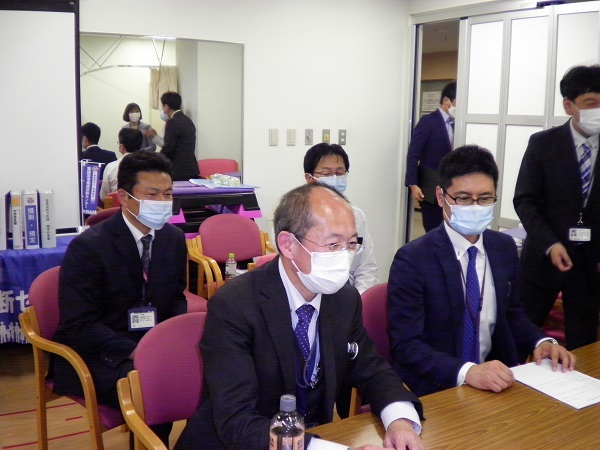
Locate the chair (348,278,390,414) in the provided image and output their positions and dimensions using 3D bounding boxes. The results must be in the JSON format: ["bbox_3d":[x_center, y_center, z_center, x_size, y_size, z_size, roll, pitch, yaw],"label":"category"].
[{"bbox_3d":[0.530,0.642,2.242,0.545,0.820,0.560,-5,12,-30],"label":"chair"}]

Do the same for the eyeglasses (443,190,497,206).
[{"bbox_3d":[0.521,-0.084,1.880,0.140,0.042,0.140,0,22,-5],"label":"eyeglasses"}]

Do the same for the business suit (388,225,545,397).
[{"bbox_3d":[0.512,0.294,1.990,0.490,0.600,0.400,-1,9,-15],"label":"business suit"}]

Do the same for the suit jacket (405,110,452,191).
[{"bbox_3d":[1.091,-0.528,4.680,0.540,0.740,0.340,-5,12,-32],"label":"suit jacket"}]

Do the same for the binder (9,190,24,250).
[{"bbox_3d":[-1.611,-0.034,3.444,0.053,0.307,0.240,-4,12,-28],"label":"binder"}]

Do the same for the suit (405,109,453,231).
[{"bbox_3d":[1.109,-0.237,5.000,0.320,1.400,0.480,6,10,32],"label":"suit"}]

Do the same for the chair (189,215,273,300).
[{"bbox_3d":[-0.324,0.378,3.578,0.545,0.820,0.560,-4,12,-28],"label":"chair"}]

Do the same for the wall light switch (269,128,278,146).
[{"bbox_3d":[-0.194,-0.640,4.450,0.070,0.120,0.012,-3,10,-26],"label":"wall light switch"}]

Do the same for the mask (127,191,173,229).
[{"bbox_3d":[-0.510,-0.049,2.060,0.115,0.110,0.140,13,14,37],"label":"mask"}]

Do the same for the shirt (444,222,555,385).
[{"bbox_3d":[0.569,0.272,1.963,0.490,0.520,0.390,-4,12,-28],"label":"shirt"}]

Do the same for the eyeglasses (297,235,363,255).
[{"bbox_3d":[0.049,0.031,1.396,0.142,0.042,0.140,21,12,41],"label":"eyeglasses"}]

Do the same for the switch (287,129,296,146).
[{"bbox_3d":[-0.057,-0.632,4.397,0.070,0.120,0.012,-5,12,-30],"label":"switch"}]

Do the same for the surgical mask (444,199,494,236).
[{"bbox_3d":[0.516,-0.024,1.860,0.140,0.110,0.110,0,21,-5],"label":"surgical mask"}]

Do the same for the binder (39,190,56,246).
[{"bbox_3d":[-1.450,-0.040,3.485,0.076,0.310,0.235,-3,10,-25],"label":"binder"}]

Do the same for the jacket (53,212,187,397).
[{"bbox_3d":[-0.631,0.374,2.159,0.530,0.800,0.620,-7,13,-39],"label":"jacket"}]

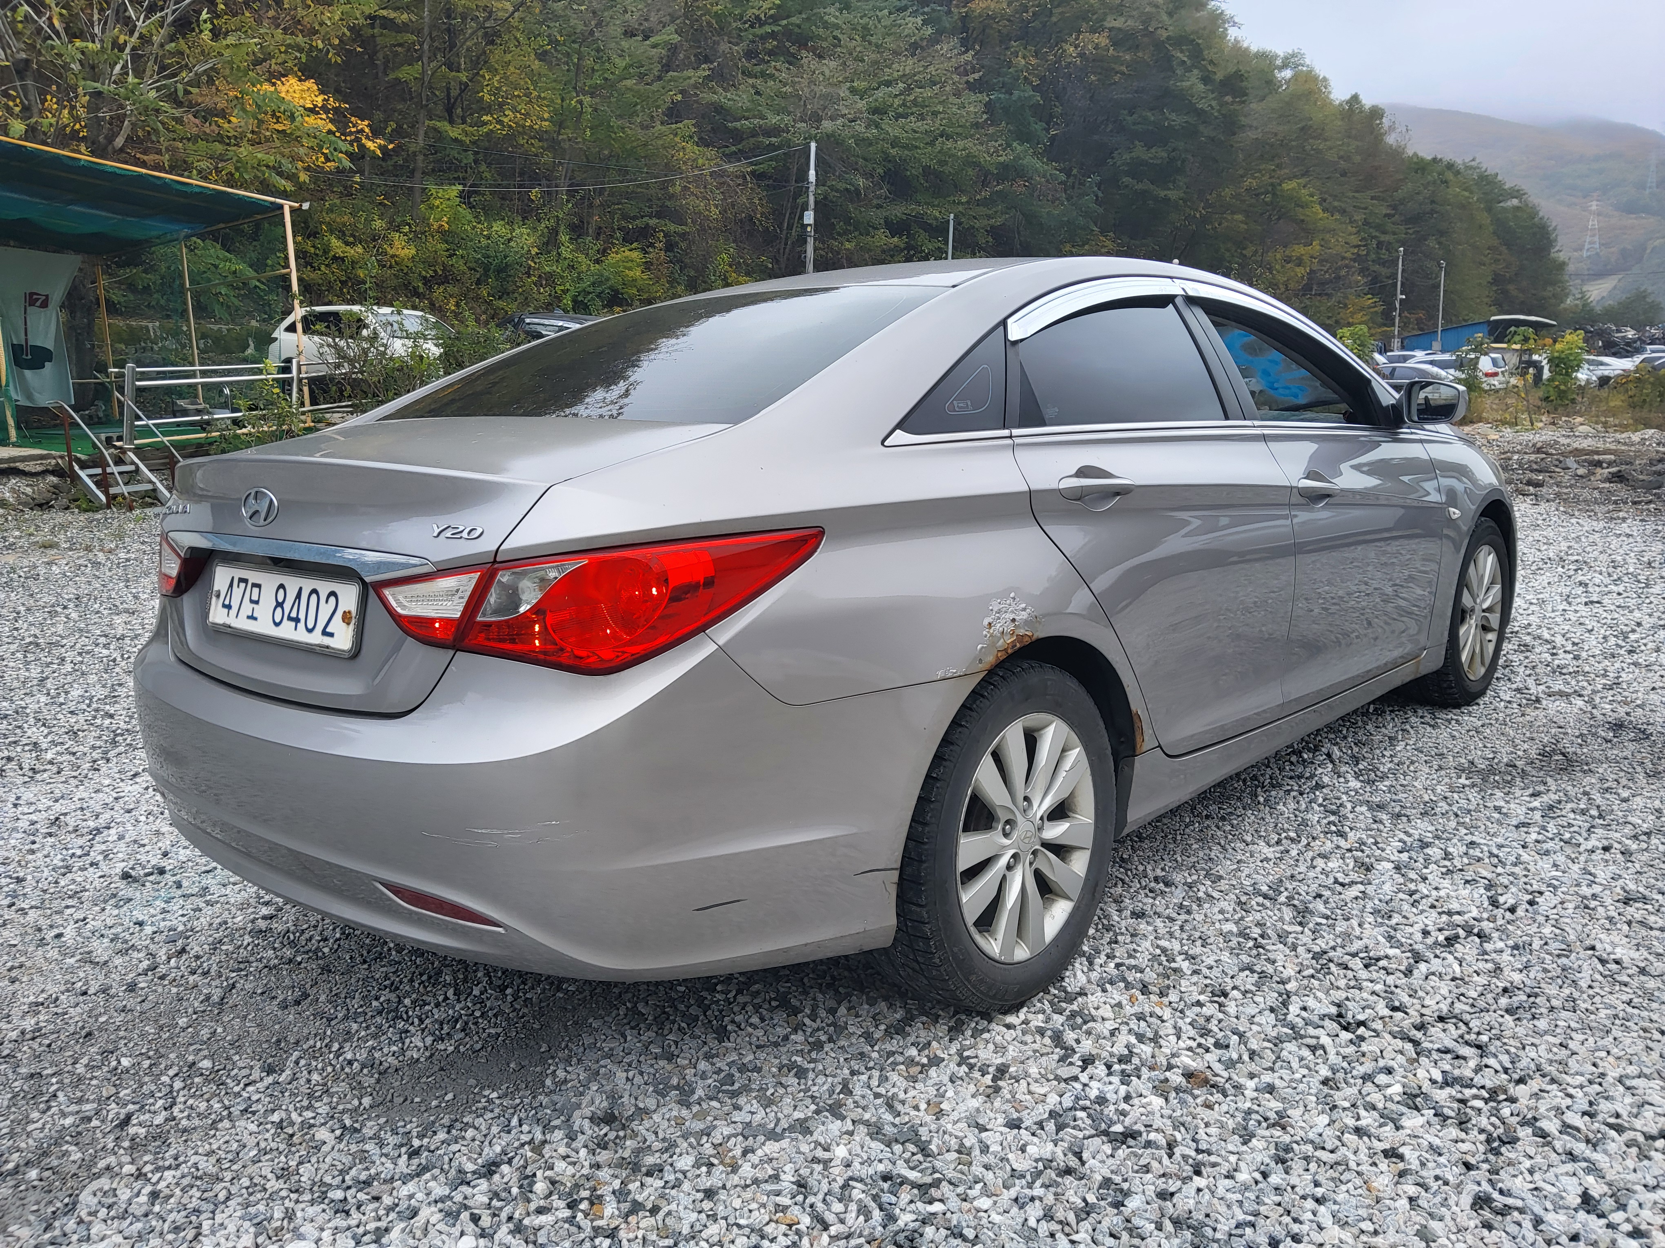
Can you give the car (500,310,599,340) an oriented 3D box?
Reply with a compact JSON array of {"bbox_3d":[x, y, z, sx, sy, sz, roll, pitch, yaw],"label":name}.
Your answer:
[{"bbox_3d":[-4.649,-4.562,21.331,4.600,1.480,1.820,-9,13,-36],"label":"car"}]

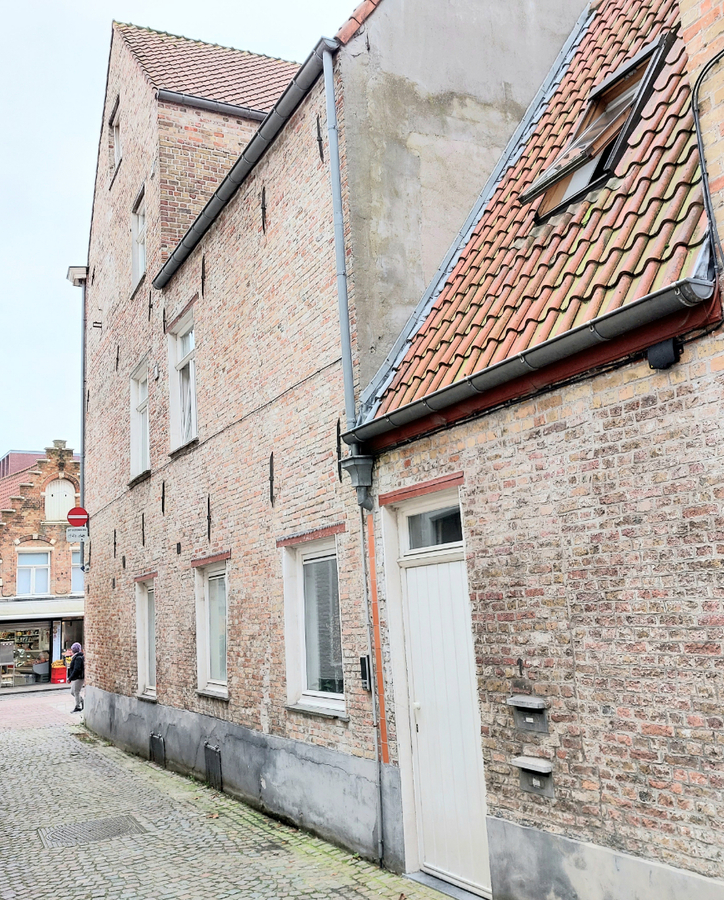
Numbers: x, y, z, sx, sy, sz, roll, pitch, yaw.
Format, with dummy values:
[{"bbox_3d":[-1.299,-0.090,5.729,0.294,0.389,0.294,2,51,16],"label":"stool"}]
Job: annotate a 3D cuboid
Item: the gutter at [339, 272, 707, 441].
[{"bbox_3d":[0.711,-0.377,5.118,0.185,0.105,3.319,3,-12,-29],"label":"gutter"}]

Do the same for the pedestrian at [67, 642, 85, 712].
[{"bbox_3d":[-6.860,5.438,19.968,0.550,1.590,0.500,3,-12,-29],"label":"pedestrian"}]

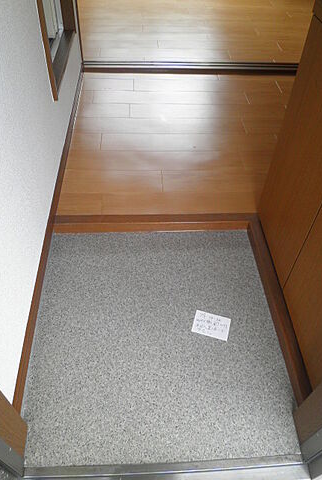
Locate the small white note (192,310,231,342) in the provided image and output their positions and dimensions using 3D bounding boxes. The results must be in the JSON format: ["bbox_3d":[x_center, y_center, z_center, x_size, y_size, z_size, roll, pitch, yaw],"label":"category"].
[{"bbox_3d":[0.172,0.290,1.231,0.121,0.002,0.086,14,50,9],"label":"small white note"}]

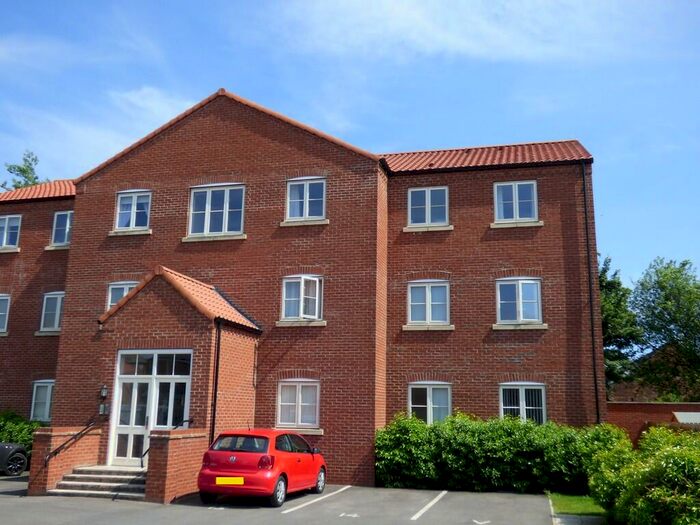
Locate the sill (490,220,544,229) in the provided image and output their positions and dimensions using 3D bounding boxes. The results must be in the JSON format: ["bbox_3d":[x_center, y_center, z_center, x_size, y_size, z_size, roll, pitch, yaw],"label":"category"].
[{"bbox_3d":[4.521,-1.028,18.155,1.415,0.150,0.160,-2,-13,15],"label":"sill"}]

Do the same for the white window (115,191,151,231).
[{"bbox_3d":[-6.444,-1.568,19.949,1.135,1.250,0.100,-2,-13,14],"label":"white window"}]

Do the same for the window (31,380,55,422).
[{"bbox_3d":[-9.387,4.327,20.868,1.150,1.250,0.120,-2,-13,15],"label":"window"}]

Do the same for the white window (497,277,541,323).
[{"bbox_3d":[4.519,1.012,17.787,1.138,1.248,0.140,-2,-13,14],"label":"white window"}]

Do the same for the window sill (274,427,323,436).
[{"bbox_3d":[-1.340,4.360,17.172,1.380,0.140,0.170,-2,-13,15],"label":"window sill"}]

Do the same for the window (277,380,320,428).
[{"bbox_3d":[-1.330,3.695,17.381,1.138,1.147,0.100,-2,-13,15],"label":"window"}]

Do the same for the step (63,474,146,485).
[{"bbox_3d":[-4.925,4.582,13.927,2.240,0.135,0.280,-2,-13,14],"label":"step"}]

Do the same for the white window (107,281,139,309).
[{"bbox_3d":[-6.497,1.149,19.330,1.135,1.248,0.100,-2,-13,14],"label":"white window"}]

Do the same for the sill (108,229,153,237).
[{"bbox_3d":[-6.468,-0.850,19.747,1.380,0.140,0.170,-2,-13,15],"label":"sill"}]

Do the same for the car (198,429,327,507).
[{"bbox_3d":[-1.759,4.376,14.624,1.710,1.460,3.970,-2,-13,16],"label":"car"}]

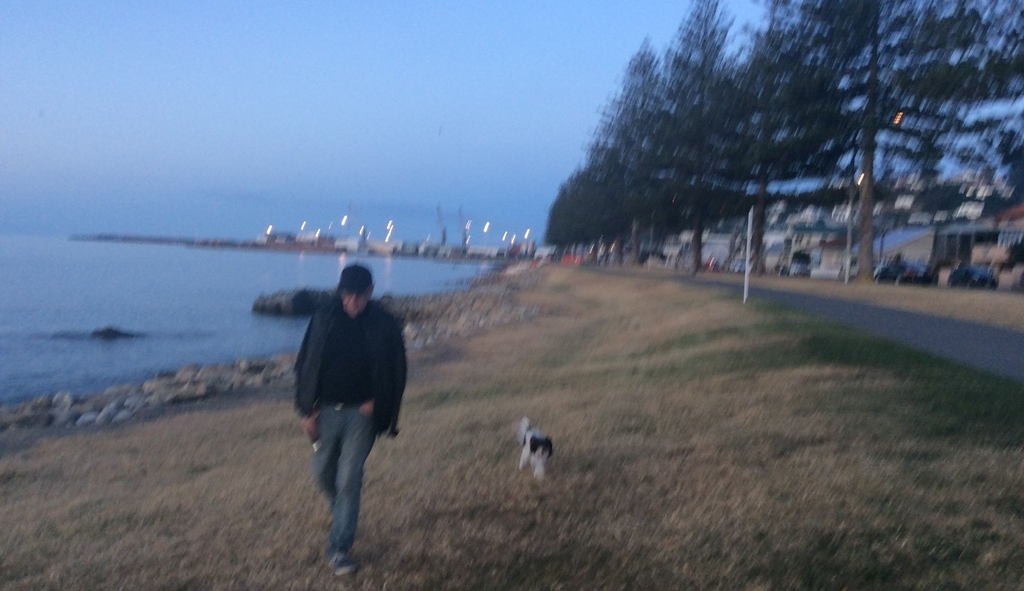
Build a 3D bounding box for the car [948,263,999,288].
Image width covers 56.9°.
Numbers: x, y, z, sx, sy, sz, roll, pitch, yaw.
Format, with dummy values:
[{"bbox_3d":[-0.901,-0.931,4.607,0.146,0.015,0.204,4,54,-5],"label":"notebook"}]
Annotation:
[{"bbox_3d":[24.773,-1.058,51.000,1.700,1.430,4.200,3,2,9],"label":"car"}]

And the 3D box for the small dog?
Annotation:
[{"bbox_3d":[0.164,1.140,7.100,0.190,0.430,0.480,2,2,-14],"label":"small dog"}]

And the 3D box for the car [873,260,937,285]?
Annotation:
[{"bbox_3d":[22.139,-1.334,53.500,1.720,1.450,4.400,3,2,1],"label":"car"}]

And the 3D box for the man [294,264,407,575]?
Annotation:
[{"bbox_3d":[-0.909,0.679,5.420,0.640,1.730,0.520,2,2,-6],"label":"man"}]

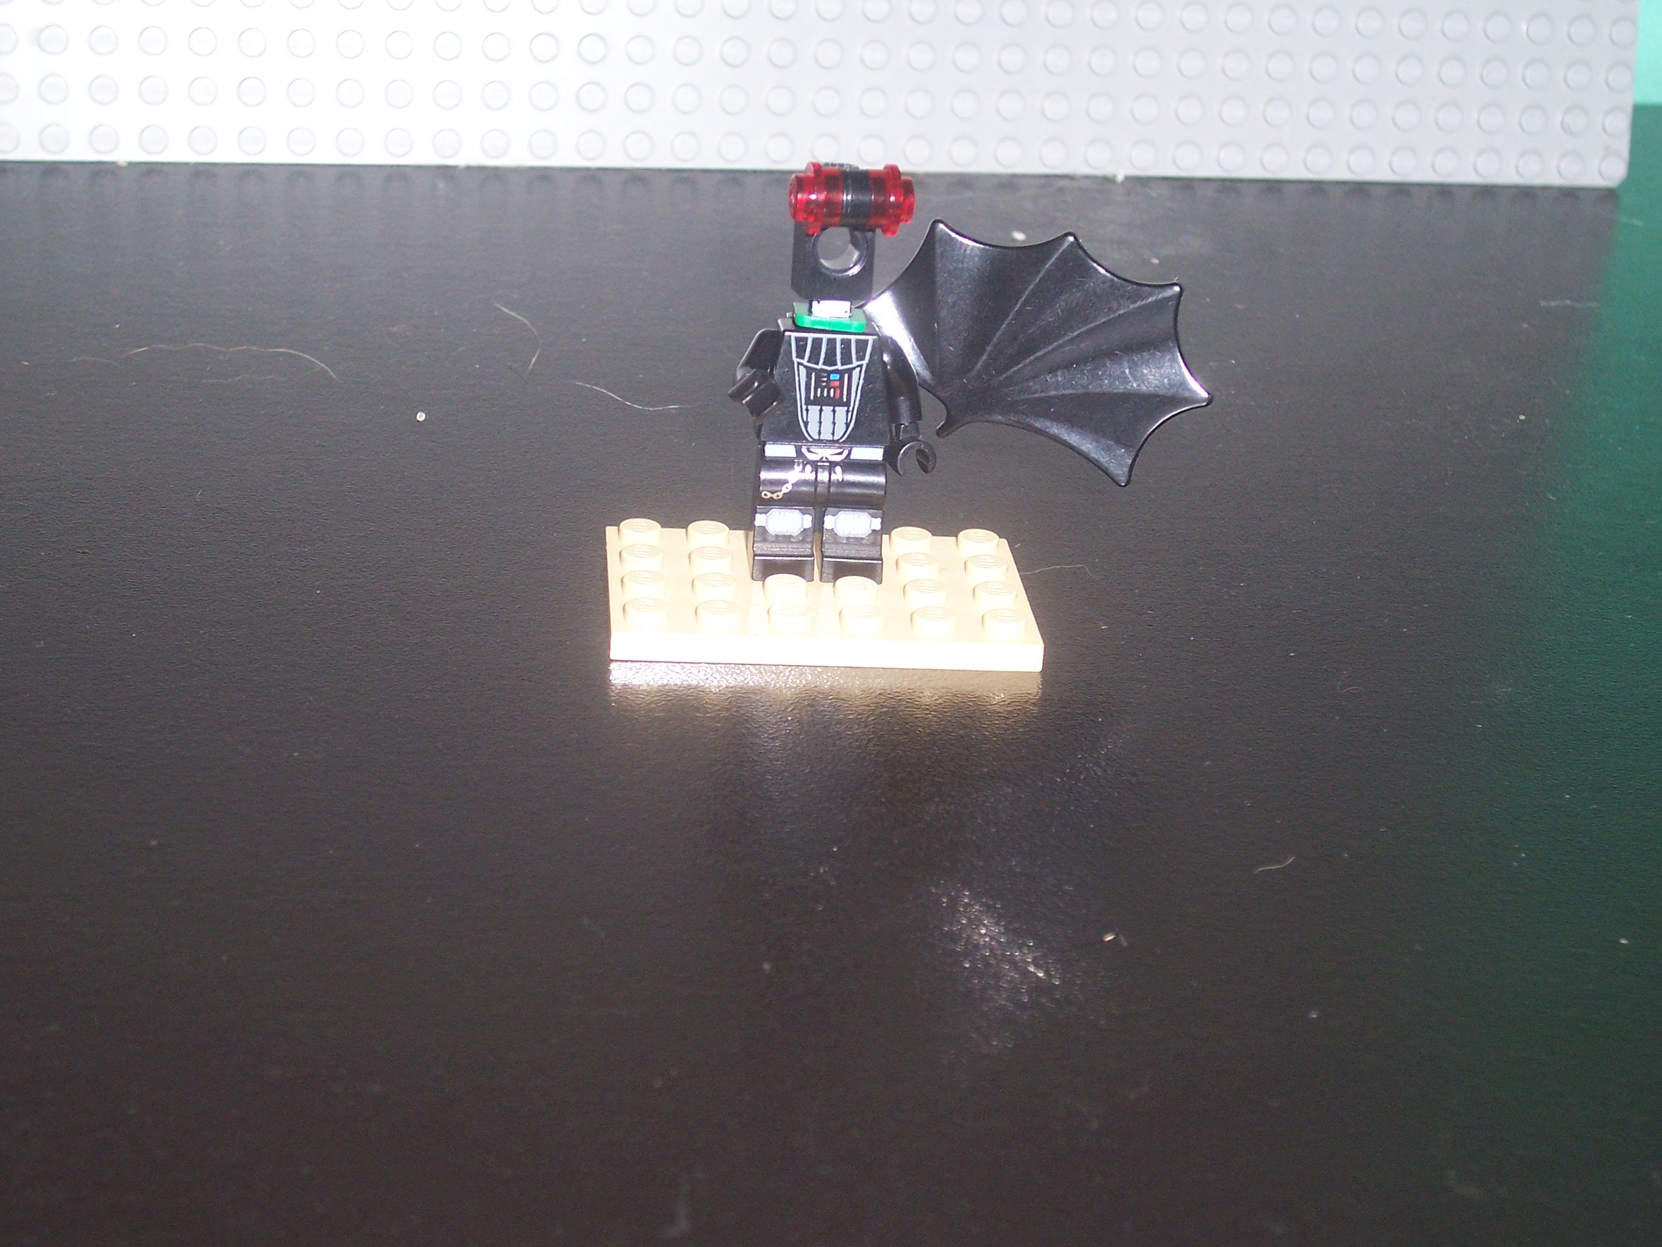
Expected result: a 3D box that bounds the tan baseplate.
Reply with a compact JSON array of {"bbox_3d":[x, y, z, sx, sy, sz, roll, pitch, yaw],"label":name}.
[{"bbox_3d":[-0.002,-0.004,0.363,0.048,0.005,0.032,2,23,-6],"label":"tan baseplate"}]

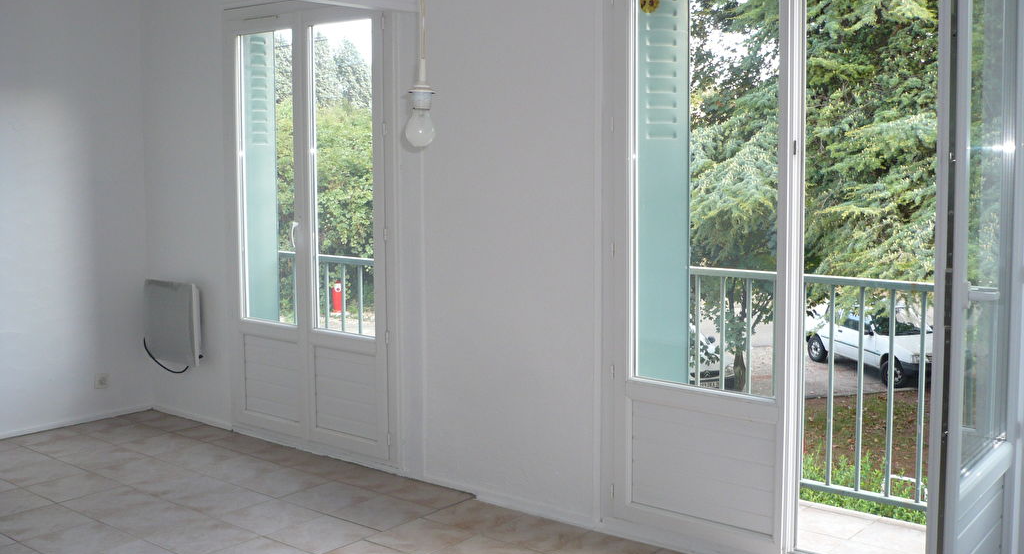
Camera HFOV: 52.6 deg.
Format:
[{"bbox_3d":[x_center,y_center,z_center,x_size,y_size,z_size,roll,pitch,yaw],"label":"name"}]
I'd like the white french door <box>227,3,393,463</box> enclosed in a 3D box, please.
[{"bbox_3d":[-1.057,-0.239,5.301,1.223,2.215,0.078,5,8,39],"label":"white french door"}]

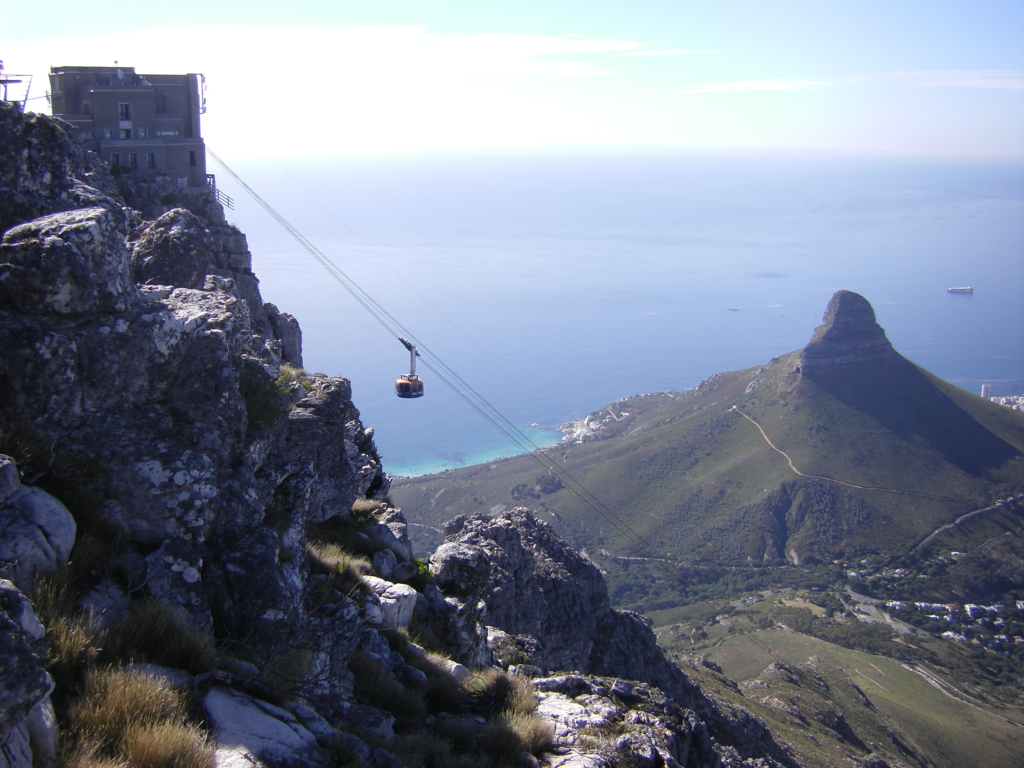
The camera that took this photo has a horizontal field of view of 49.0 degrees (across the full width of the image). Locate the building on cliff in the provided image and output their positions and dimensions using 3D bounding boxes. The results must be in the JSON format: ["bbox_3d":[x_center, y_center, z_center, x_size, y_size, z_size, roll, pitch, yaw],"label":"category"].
[{"bbox_3d":[-53.565,-35.670,157.000,17.139,16.324,13.500,-10,16,-37],"label":"building on cliff"}]

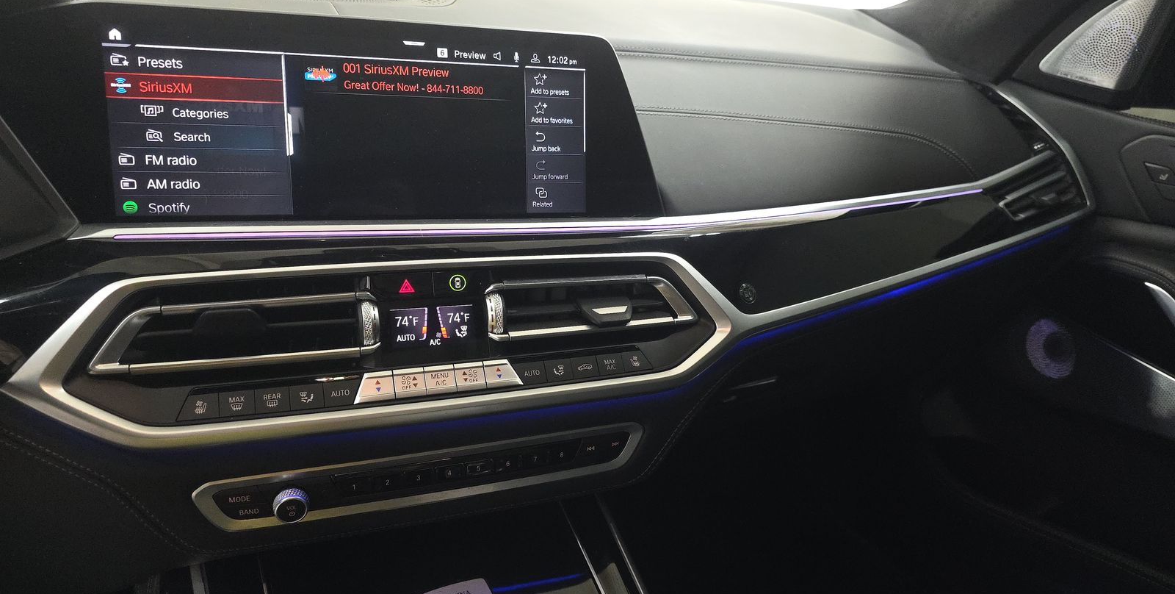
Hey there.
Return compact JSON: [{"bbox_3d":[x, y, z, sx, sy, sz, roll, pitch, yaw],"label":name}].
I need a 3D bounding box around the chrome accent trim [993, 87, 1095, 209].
[{"bbox_3d":[0.475,-0.159,0.817,0.035,0.112,0.158,-4,24,-22],"label":"chrome accent trim"}]

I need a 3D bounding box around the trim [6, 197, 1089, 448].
[{"bbox_3d":[0.111,0.002,0.577,0.890,0.105,0.083,-6,25,-26],"label":"trim"}]

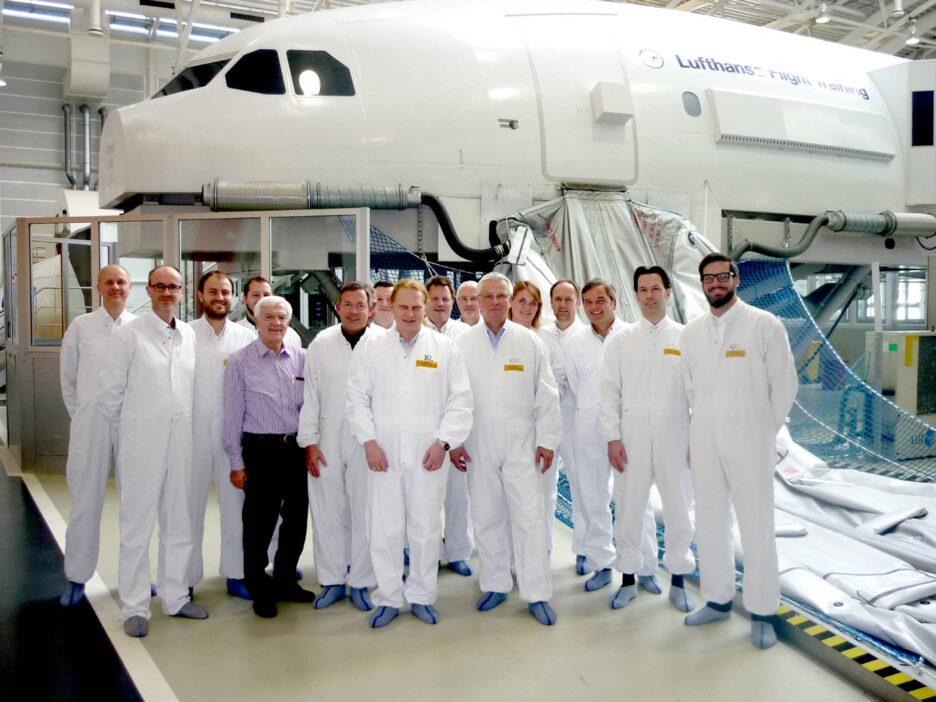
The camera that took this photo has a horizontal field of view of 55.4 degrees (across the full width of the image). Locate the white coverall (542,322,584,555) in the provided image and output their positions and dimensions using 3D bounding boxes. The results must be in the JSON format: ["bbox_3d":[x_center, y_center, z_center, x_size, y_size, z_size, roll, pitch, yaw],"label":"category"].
[{"bbox_3d":[0.606,0.530,5.600,0.560,1.470,0.320,1,3,6],"label":"white coverall"}]

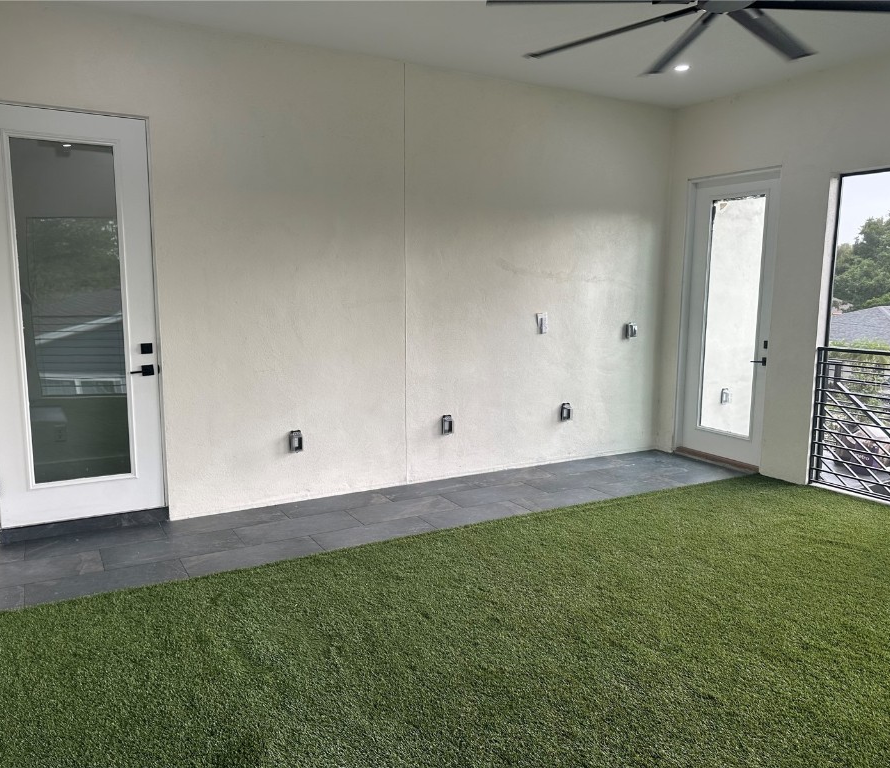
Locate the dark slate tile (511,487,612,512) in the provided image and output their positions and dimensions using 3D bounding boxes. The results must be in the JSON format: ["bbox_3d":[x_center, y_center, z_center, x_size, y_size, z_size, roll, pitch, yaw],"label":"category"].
[{"bbox_3d":[0.881,0.854,5.205,0.759,0.012,0.340,-4,9,-30],"label":"dark slate tile"}]

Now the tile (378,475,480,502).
[{"bbox_3d":[-0.135,0.813,5.439,0.759,0.012,0.354,-4,9,-30],"label":"tile"}]

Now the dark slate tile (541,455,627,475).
[{"bbox_3d":[1.184,0.723,6.194,0.755,0.012,0.328,-4,9,-30],"label":"dark slate tile"}]

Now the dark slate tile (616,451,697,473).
[{"bbox_3d":[1.806,0.679,6.549,0.669,0.012,0.328,-4,9,-30],"label":"dark slate tile"}]

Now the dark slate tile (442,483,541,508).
[{"bbox_3d":[0.371,0.835,5.323,0.755,0.012,0.375,-4,9,-30],"label":"dark slate tile"}]

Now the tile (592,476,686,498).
[{"bbox_3d":[1.533,0.801,5.569,0.757,0.013,0.320,-4,9,-30],"label":"tile"}]

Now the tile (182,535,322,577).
[{"bbox_3d":[-1.091,0.994,4.072,0.755,0.012,0.345,-4,9,-30],"label":"tile"}]

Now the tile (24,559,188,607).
[{"bbox_3d":[-1.746,1.035,3.693,0.757,0.013,0.320,-4,9,-30],"label":"tile"}]

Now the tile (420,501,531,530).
[{"bbox_3d":[0.223,0.900,4.829,0.759,0.012,0.340,-4,9,-30],"label":"tile"}]

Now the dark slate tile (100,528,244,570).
[{"bbox_3d":[-1.600,0.972,4.190,0.759,0.012,0.366,-4,9,-30],"label":"dark slate tile"}]

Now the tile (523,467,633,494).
[{"bbox_3d":[1.031,0.783,5.668,0.757,0.013,0.356,-4,9,-30],"label":"tile"}]

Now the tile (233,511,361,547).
[{"bbox_3d":[-0.943,0.926,4.566,0.759,0.012,0.366,-4,9,-30],"label":"tile"}]

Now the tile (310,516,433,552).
[{"bbox_3d":[-0.434,0.941,4.443,0.757,0.013,0.320,-4,9,-30],"label":"tile"}]

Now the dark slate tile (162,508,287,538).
[{"bbox_3d":[-1.452,0.905,4.690,0.755,0.012,0.328,-4,9,-30],"label":"dark slate tile"}]

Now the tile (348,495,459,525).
[{"bbox_3d":[-0.288,0.881,4.947,0.755,0.012,0.375,-4,9,-30],"label":"tile"}]

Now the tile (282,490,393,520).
[{"bbox_3d":[-0.782,0.857,5.031,0.757,0.013,0.343,-4,9,-30],"label":"tile"}]

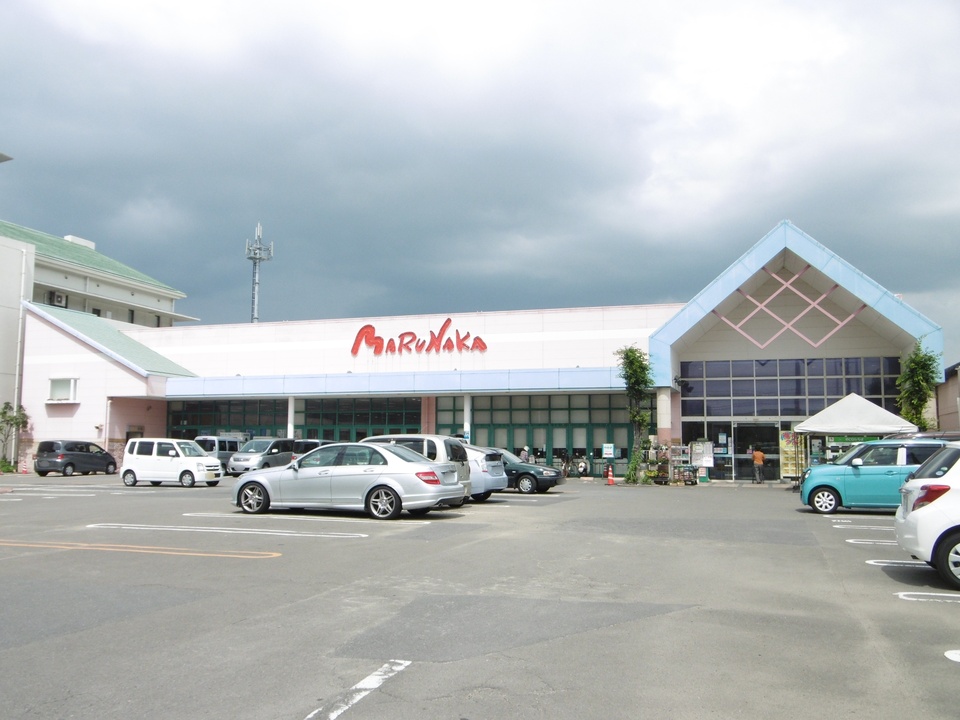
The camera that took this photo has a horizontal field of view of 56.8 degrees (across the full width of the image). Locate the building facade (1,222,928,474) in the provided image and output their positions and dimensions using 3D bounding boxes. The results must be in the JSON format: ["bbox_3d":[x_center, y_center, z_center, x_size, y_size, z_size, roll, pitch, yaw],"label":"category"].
[{"bbox_3d":[-2.083,0.269,44.883,45.112,11.145,8.000,-2,-6,18],"label":"building facade"}]

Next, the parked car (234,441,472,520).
[{"bbox_3d":[-2.645,2.327,17.545,4.590,1.447,1.770,-2,-6,21],"label":"parked car"}]

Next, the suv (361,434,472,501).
[{"bbox_3d":[-2.113,2.546,20.306,4.100,1.660,1.695,-2,-6,19],"label":"suv"}]

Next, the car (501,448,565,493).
[{"bbox_3d":[0.459,3.406,27.560,4.300,1.390,1.690,-2,-6,20],"label":"car"}]

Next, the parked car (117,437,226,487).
[{"bbox_3d":[-10.534,3.562,30.781,3.395,1.645,1.475,-2,-6,19],"label":"parked car"}]

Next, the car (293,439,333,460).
[{"bbox_3d":[-7.474,4.696,42.296,1.475,1.700,3.395,-2,-6,18],"label":"car"}]

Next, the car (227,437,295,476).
[{"bbox_3d":[-10.429,4.781,43.472,1.695,1.820,4.680,-1,-6,16],"label":"car"}]

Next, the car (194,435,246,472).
[{"bbox_3d":[-12.737,4.811,44.657,1.475,1.880,3.395,-2,-6,19],"label":"car"}]

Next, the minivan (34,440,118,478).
[{"bbox_3d":[-19.682,4.809,43.620,1.695,1.715,4.215,-2,-6,18],"label":"minivan"}]

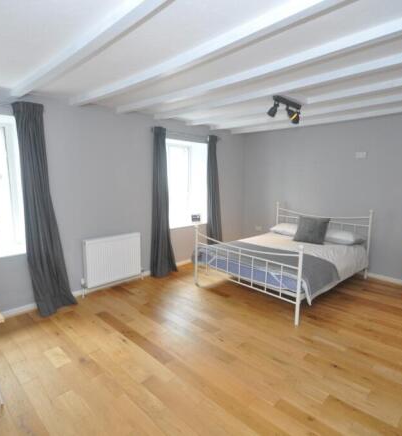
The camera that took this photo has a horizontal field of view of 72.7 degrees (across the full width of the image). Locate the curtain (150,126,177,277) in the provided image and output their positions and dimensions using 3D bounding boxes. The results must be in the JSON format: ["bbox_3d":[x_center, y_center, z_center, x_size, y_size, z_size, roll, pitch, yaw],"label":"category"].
[{"bbox_3d":[-0.543,-0.208,4.117,0.430,2.204,0.174,-8,12,-44],"label":"curtain"}]

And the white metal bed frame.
[{"bbox_3d":[1.241,0.424,3.996,2.158,1.040,1.568,-8,12,-44],"label":"white metal bed frame"}]

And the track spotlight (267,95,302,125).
[{"bbox_3d":[0.863,-1.084,2.768,0.492,0.226,0.144,-8,12,-44],"label":"track spotlight"}]

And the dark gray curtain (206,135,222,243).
[{"bbox_3d":[0.265,-0.318,4.895,0.410,2.204,0.174,-8,12,-44],"label":"dark gray curtain"}]

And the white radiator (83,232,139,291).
[{"bbox_3d":[-1.184,0.541,3.671,0.799,0.610,0.113,-8,12,-44],"label":"white radiator"}]

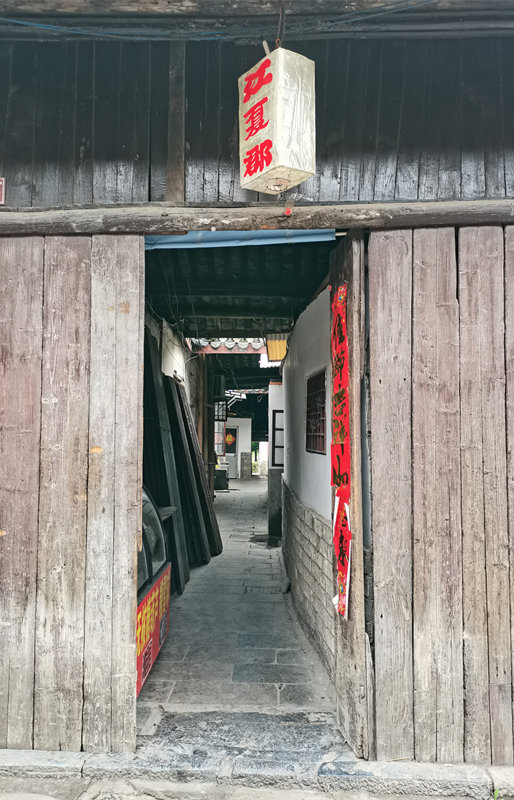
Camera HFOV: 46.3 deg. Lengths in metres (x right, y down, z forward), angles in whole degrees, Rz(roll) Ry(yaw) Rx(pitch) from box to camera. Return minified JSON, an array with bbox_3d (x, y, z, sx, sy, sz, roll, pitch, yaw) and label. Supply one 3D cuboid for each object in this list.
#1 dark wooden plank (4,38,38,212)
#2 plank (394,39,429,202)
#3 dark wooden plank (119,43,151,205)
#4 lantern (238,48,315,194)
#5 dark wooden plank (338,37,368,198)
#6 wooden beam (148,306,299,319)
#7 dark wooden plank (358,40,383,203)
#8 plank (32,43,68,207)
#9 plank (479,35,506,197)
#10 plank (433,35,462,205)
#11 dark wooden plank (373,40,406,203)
[{"bbox_3d":[-1.157,-1.357,2.966,0.133,0.830,0.030,1,-3,3],"label":"dark wooden plank"},{"bbox_3d":[0.744,-1.338,2.889,0.108,0.798,0.030,4,-2,3],"label":"plank"},{"bbox_3d":[-0.597,-1.364,2.963,0.151,0.807,0.030,0,-3,3],"label":"dark wooden plank"},{"bbox_3d":[0.077,-1.051,2.308,0.169,0.431,0.247,1,-3,-35],"label":"lantern"},{"bbox_3d":[0.470,-1.345,2.905,0.091,0.800,0.030,3,-2,3],"label":"dark wooden plank"},{"bbox_3d":[-0.284,-0.751,5.166,1.293,0.115,0.115,0,-3,-3],"label":"wooden beam"},{"bbox_3d":[0.546,-1.333,2.882,0.067,0.787,0.030,4,-3,3],"label":"dark wooden plank"},{"bbox_3d":[-1.029,-1.365,2.987,0.155,0.830,0.030,1,-3,3],"label":"plank"},{"bbox_3d":[1.115,-1.332,2.854,0.094,0.775,0.030,-1,-3,3],"label":"plank"},{"bbox_3d":[0.913,-1.343,2.881,0.137,0.789,0.030,0,-3,3],"label":"plank"},{"bbox_3d":[0.631,-1.331,2.878,0.102,0.786,0.030,4,-3,3],"label":"dark wooden plank"}]

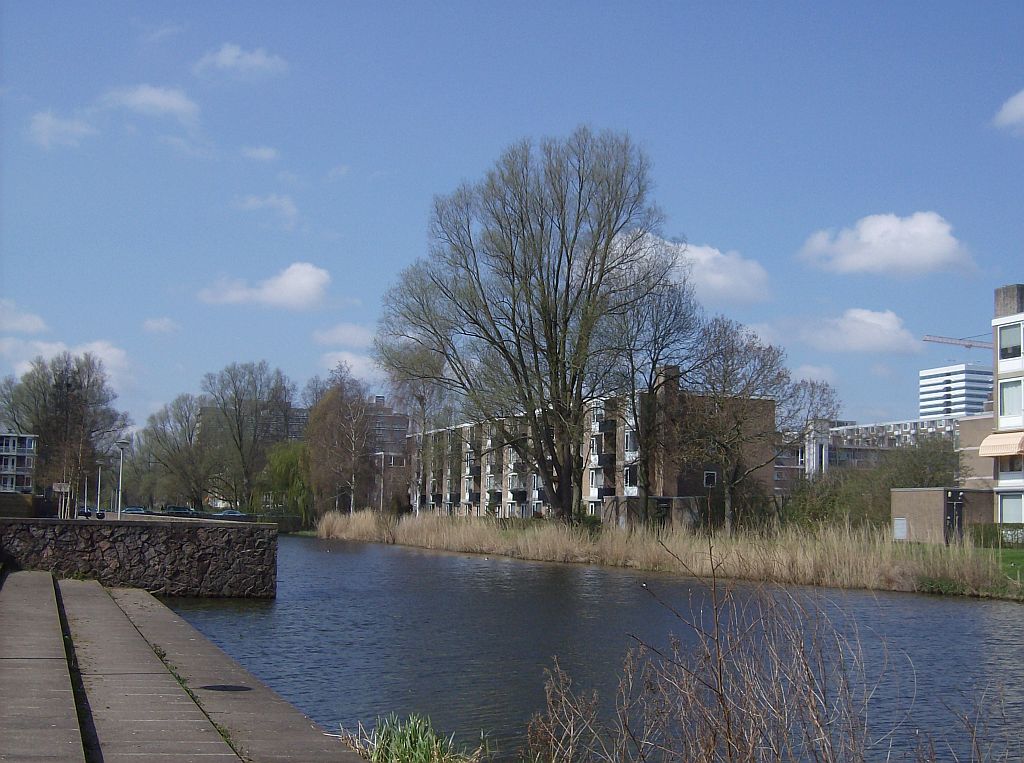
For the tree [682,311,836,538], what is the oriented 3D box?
[{"bbox_3d":[13.655,2.594,74.380,8.600,12.435,8.400,1,-6,0],"label":"tree"}]

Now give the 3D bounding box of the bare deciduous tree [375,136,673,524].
[{"bbox_3d":[0.350,-3.474,88.654,19.600,27.003,18.500,1,-6,0],"label":"bare deciduous tree"}]

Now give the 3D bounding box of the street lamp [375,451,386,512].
[{"bbox_3d":[-13.641,10.995,139.611,1.000,7.799,0.600,1,-6,0],"label":"street lamp"}]

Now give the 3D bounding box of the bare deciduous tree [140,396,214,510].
[{"bbox_3d":[-40.936,9.035,164.228,8.900,15.476,9.000,1,-6,0],"label":"bare deciduous tree"}]

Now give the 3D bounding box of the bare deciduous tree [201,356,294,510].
[{"bbox_3d":[-33.060,7.277,167.010,11.400,19.855,11.000,1,-6,0],"label":"bare deciduous tree"}]

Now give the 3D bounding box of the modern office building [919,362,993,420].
[{"bbox_3d":[203.196,30.068,596.870,32.000,70.604,32.770,3,-6,-18],"label":"modern office building"}]

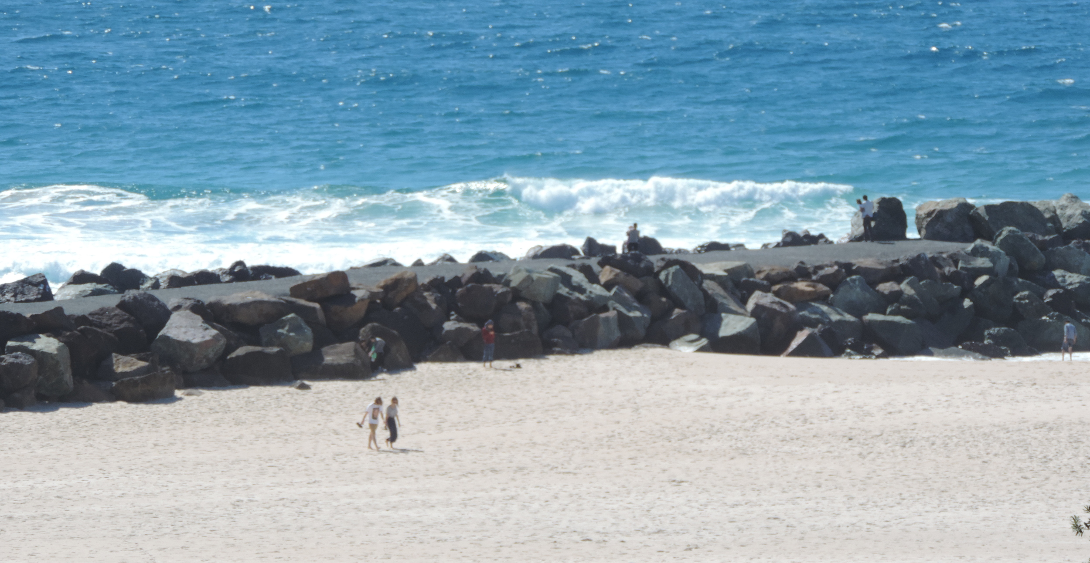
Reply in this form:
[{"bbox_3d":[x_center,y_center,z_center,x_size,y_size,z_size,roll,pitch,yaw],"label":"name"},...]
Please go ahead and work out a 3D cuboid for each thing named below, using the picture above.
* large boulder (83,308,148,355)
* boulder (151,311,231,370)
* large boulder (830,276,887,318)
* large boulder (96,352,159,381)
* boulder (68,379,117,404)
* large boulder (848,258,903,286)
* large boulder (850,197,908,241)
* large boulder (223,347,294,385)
[{"bbox_3d":[-14.611,1.667,268.000,2.232,1.552,1.786,0,5,0],"label":"large boulder"},{"bbox_3d":[-12.329,2.062,274.300,2.670,2.140,2.100,0,5,0],"label":"boulder"},{"bbox_3d":[11.525,0.564,289.500,2.100,1.440,1.650,0,4,0],"label":"large boulder"},{"bbox_3d":[-14.140,3.009,266.226,1.983,1.117,1.535,0,4,0],"label":"large boulder"},{"bbox_3d":[-15.166,3.724,263.786,1.605,0.886,1.241,0,4,0],"label":"boulder"},{"bbox_3d":[12.256,-0.347,292.000,1.990,1.030,1.500,0,4,0],"label":"large boulder"},{"bbox_3d":[13.088,-2.444,309.432,2.175,1.721,1.995,0,4,0],"label":"large boulder"},{"bbox_3d":[-9.945,2.932,272.400,2.475,1.284,1.782,0,5,0],"label":"large boulder"}]

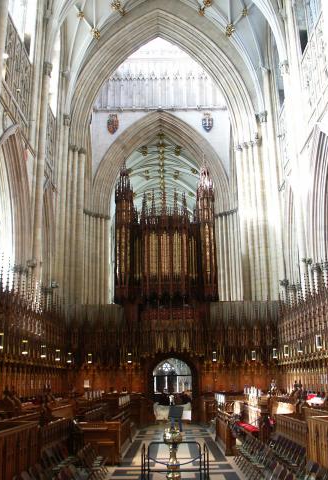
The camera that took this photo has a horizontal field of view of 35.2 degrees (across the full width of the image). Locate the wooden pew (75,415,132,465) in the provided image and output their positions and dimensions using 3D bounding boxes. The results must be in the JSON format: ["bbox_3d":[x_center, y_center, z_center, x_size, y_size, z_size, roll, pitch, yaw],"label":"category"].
[{"bbox_3d":[-1.940,6.938,18.454,1.350,1.140,6.000,-1,-15,1],"label":"wooden pew"}]

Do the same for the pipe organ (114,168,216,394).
[{"bbox_3d":[0.130,2.303,34.607,6.500,15.400,3.400,-1,-15,1],"label":"pipe organ"}]

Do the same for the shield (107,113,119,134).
[{"bbox_3d":[-5.335,-12.144,54.044,1.236,2.562,0.200,-1,-15,1],"label":"shield"}]

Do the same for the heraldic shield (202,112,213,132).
[{"bbox_3d":[4.539,-12.267,53.945,1.042,2.373,0.200,-1,-15,1],"label":"heraldic shield"}]

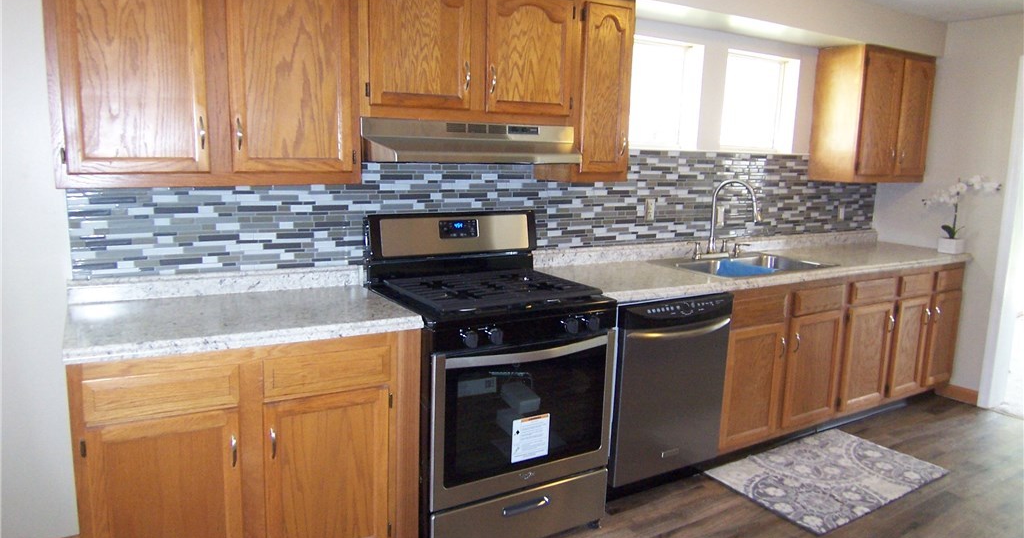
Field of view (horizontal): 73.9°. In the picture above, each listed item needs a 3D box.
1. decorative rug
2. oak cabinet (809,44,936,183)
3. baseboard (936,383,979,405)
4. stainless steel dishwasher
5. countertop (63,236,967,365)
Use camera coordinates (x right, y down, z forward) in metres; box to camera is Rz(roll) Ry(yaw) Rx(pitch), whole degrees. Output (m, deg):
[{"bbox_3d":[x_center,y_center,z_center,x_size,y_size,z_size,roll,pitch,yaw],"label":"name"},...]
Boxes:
[{"bbox_3d":[1.488,0.955,3.199,1.025,0.010,0.590,-4,11,-30],"label":"decorative rug"},{"bbox_3d":[2.213,-0.918,4.151,0.725,0.765,0.320,-4,11,-30],"label":"oak cabinet"},{"bbox_3d":[2.741,0.771,4.191,0.015,0.096,0.250,-4,11,-30],"label":"baseboard"},{"bbox_3d":[0.561,0.489,3.249,0.635,0.852,0.625,-4,11,-30],"label":"stainless steel dishwasher"},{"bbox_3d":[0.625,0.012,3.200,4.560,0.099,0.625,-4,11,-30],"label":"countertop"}]

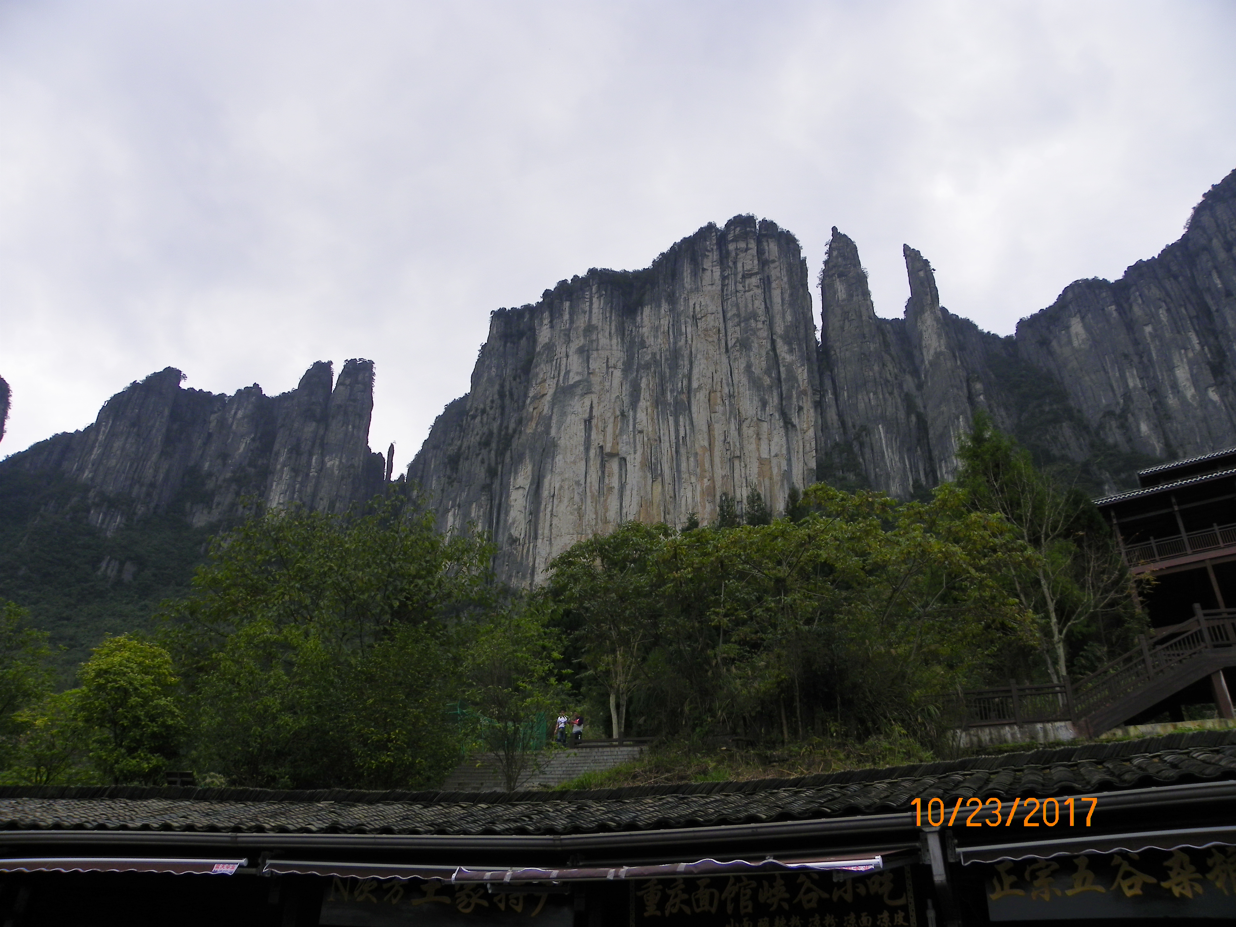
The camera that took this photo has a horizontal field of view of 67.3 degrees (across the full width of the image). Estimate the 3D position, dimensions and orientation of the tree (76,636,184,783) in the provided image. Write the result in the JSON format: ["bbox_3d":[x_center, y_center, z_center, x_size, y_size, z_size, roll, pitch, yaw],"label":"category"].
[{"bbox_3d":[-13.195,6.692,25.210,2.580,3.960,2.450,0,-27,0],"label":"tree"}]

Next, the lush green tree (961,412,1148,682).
[{"bbox_3d":[13.787,2.842,29.977,5.500,9.400,4.950,0,-27,0],"label":"lush green tree"}]

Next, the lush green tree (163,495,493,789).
[{"bbox_3d":[-8.648,5.328,28.149,9.710,8.500,8.260,0,-27,0],"label":"lush green tree"}]

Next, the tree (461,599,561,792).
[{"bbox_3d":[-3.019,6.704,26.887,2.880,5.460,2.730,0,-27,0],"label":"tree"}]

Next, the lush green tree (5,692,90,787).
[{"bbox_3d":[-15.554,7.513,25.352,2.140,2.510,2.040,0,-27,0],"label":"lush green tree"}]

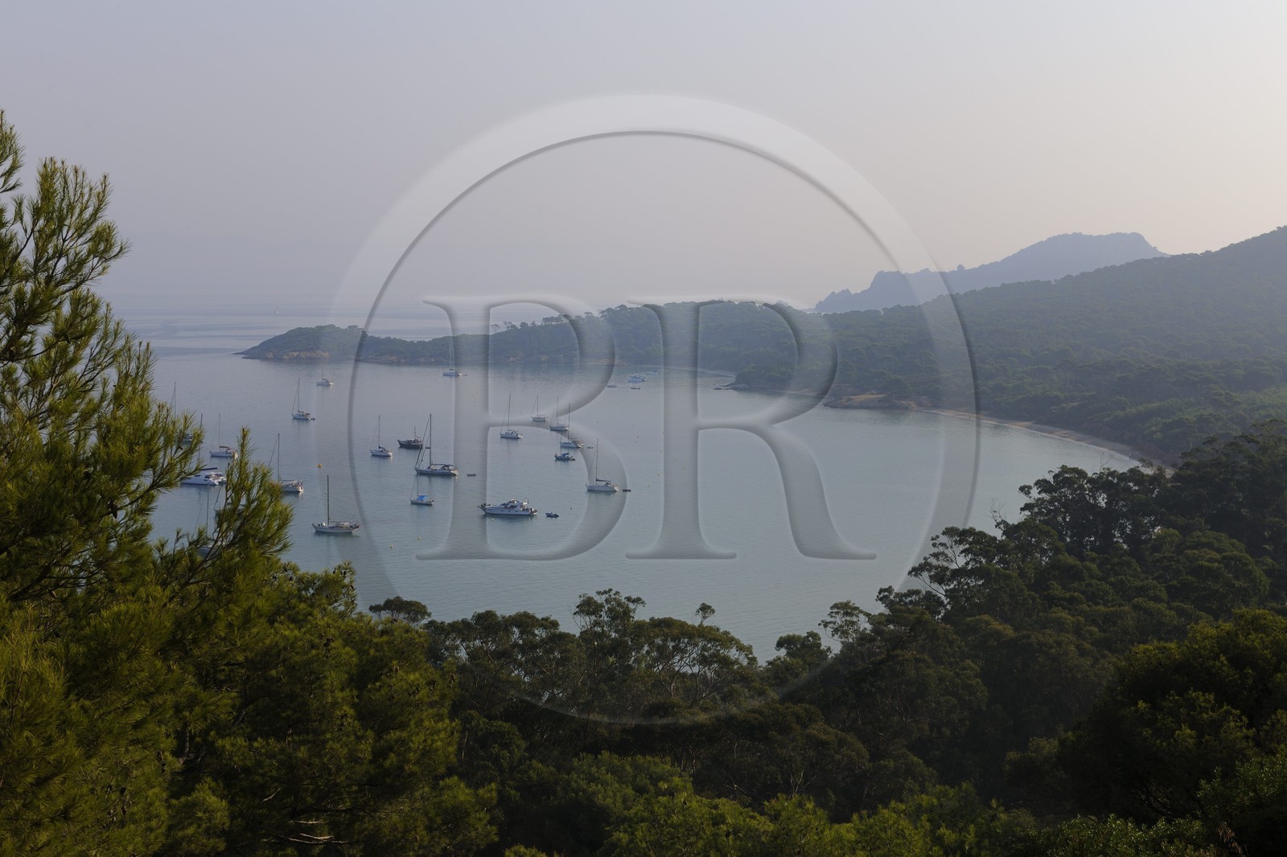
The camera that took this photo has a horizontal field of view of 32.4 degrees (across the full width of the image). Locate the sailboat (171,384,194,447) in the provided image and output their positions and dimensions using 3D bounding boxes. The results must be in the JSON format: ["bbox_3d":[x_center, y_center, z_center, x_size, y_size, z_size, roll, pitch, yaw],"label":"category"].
[{"bbox_3d":[-177.823,-5.783,850.000,14.300,23.500,4.400,2,4,24],"label":"sailboat"}]

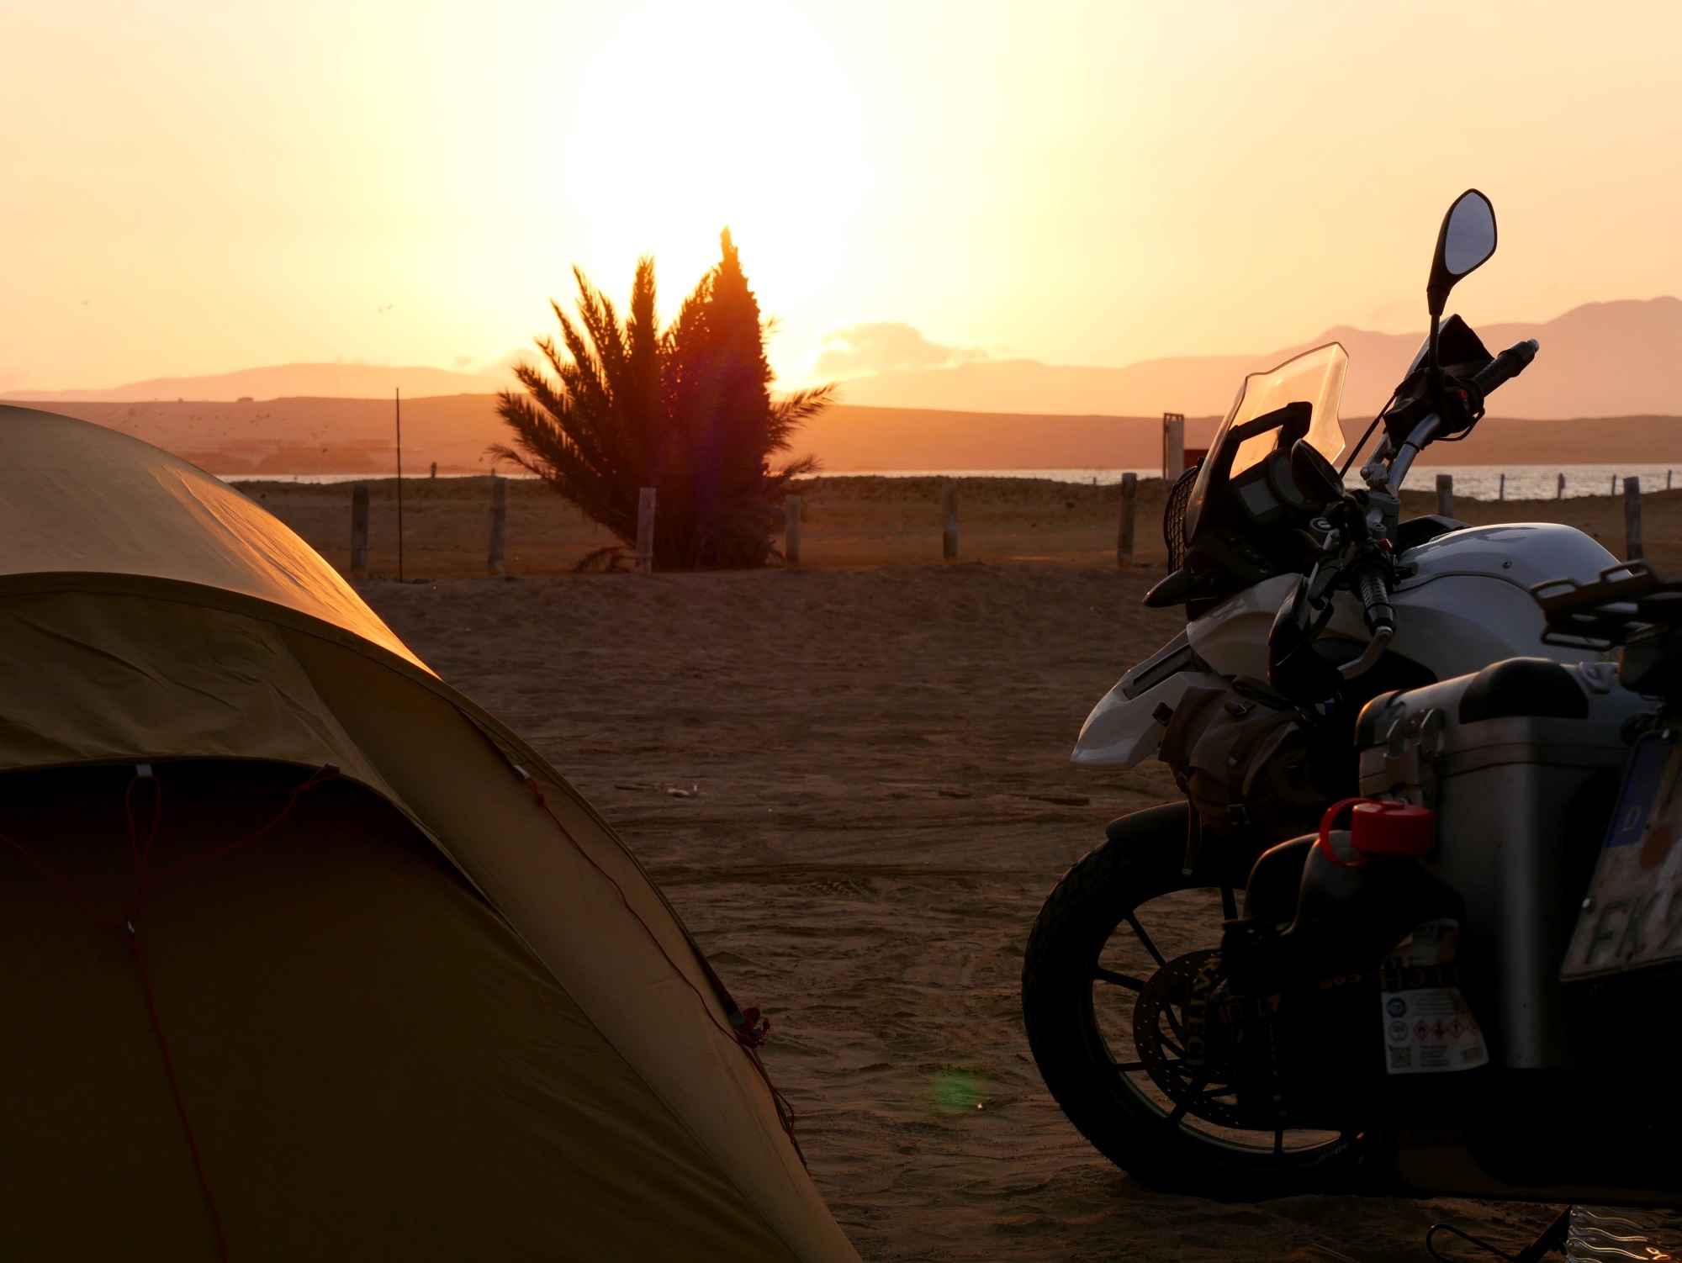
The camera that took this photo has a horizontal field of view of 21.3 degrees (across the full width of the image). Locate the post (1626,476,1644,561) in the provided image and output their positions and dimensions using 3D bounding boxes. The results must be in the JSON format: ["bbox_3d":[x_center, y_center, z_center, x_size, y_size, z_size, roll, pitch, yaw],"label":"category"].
[{"bbox_3d":[8.790,-1.208,49.500,0.167,1.019,0.167,0,2,0],"label":"post"}]

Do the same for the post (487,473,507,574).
[{"bbox_3d":[-4.018,-1.220,52.200,0.189,1.151,0.189,0,2,0],"label":"post"}]

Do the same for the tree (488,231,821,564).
[{"bbox_3d":[-2.173,-2.794,54.000,3.995,4.080,3.669,0,2,0],"label":"tree"}]

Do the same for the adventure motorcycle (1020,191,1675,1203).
[{"bbox_3d":[1.031,0.196,5.926,0.930,1.420,2.200,-11,8,-36],"label":"adventure motorcycle"}]

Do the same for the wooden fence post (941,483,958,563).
[{"bbox_3d":[1.248,-1.249,51.500,0.160,0.984,0.160,0,2,0],"label":"wooden fence post"}]

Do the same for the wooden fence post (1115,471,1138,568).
[{"bbox_3d":[3.259,-1.263,51.000,0.177,1.117,0.177,0,2,0],"label":"wooden fence post"}]

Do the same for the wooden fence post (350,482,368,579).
[{"bbox_3d":[-5.652,-1.196,52.500,0.193,1.127,0.193,0,2,0],"label":"wooden fence post"}]

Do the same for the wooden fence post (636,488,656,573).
[{"bbox_3d":[-2.268,-1.177,52.000,0.188,1.009,0.188,0,2,0],"label":"wooden fence post"}]

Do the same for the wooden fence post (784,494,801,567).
[{"bbox_3d":[-0.565,-1.173,52.000,0.165,0.864,0.165,0,2,0],"label":"wooden fence post"}]

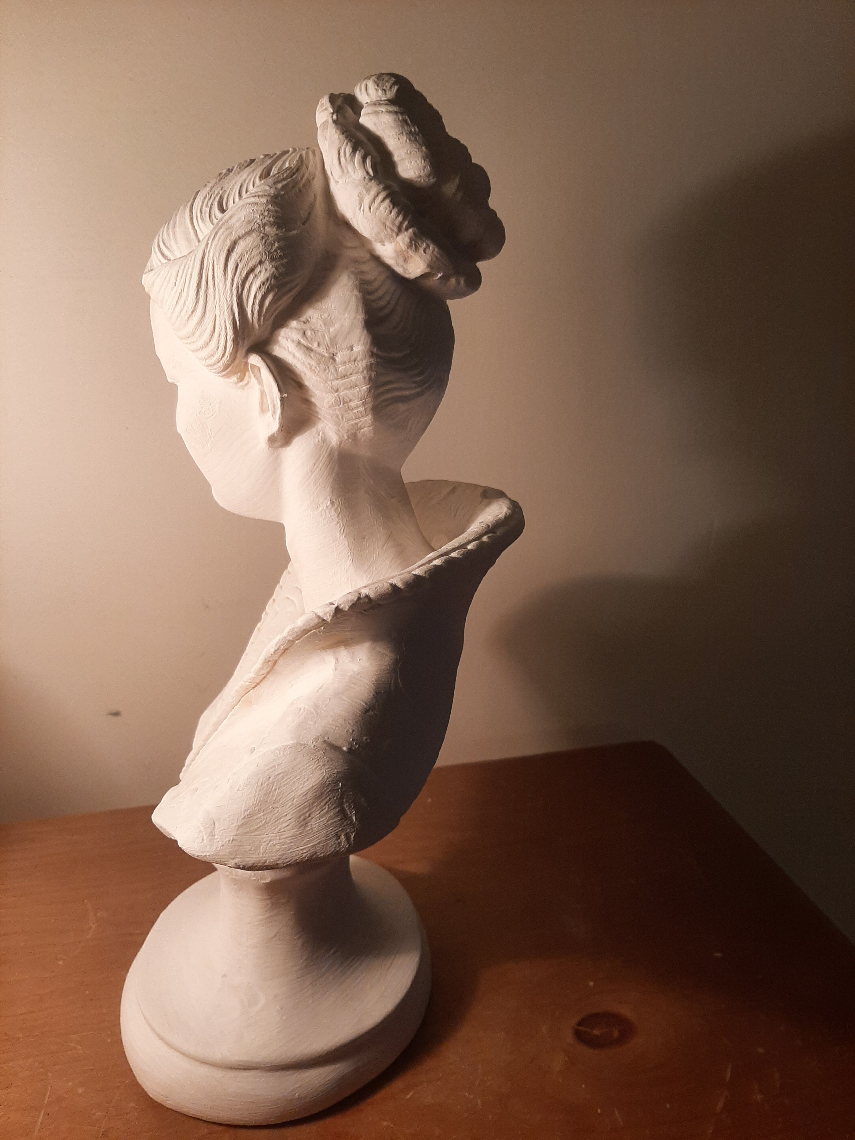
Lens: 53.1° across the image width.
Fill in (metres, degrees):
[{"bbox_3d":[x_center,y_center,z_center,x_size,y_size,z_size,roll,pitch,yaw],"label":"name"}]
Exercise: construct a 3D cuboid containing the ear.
[{"bbox_3d":[-0.072,-0.075,0.380,0.014,0.040,0.023,-16,13,-23],"label":"ear"}]

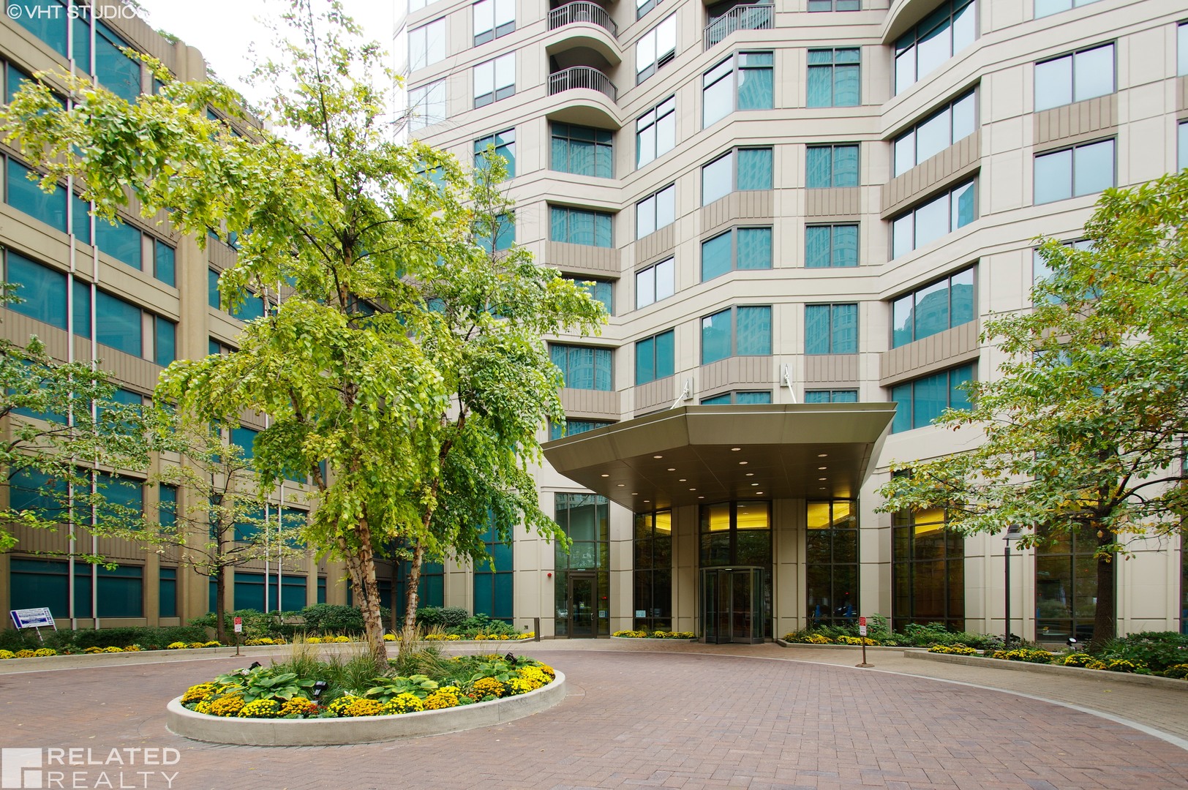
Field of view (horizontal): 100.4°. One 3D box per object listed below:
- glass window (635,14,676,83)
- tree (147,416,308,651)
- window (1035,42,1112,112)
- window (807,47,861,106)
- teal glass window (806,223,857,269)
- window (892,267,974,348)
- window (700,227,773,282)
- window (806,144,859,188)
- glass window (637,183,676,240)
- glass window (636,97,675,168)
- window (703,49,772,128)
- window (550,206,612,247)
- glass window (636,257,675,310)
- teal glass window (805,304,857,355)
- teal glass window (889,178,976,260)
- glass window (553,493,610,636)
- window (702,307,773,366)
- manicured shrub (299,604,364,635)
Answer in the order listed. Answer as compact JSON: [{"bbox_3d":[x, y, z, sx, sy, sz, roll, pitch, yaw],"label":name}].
[{"bbox_3d":[2.487,-13.749,19.755,1.788,1.795,0.150,0,0,36],"label":"glass window"},{"bbox_3d":[-9.488,3.532,12.725,4.174,5.752,3.970,1,-3,-27],"label":"tree"},{"bbox_3d":[15.102,-10.000,15.545,2.062,1.652,0.200,-1,-4,17],"label":"window"},{"bbox_3d":[8.623,-11.405,17.821,1.859,2.128,0.150,0,0,2],"label":"window"},{"bbox_3d":[8.215,-5.151,17.001,1.893,1.558,0.200,0,-2,2],"label":"teal glass window"},{"bbox_3d":[10.893,-2.728,15.983,0.220,1.832,2.291,2,-3,-42],"label":"window"},{"bbox_3d":[5.157,-5.159,18.031,2.495,1.620,0.499,0,0,19],"label":"window"},{"bbox_3d":[8.598,-8.238,17.822,1.876,1.552,0.150,0,0,2],"label":"window"},{"bbox_3d":[2.462,-7.281,19.773,1.770,1.462,0.150,0,0,36],"label":"glass window"},{"bbox_3d":[2.479,-10.440,19.761,1.768,2.017,0.150,0,0,36],"label":"glass window"},{"bbox_3d":[5.498,-11.779,18.935,2.597,2.264,0.559,-1,-4,19],"label":"window"},{"bbox_3d":[-0.517,-7.039,20.785,2.634,1.460,0.150,0,0,-9],"label":"window"},{"bbox_3d":[2.482,-4.567,20.212,1.814,1.605,0.200,-3,-5,36],"label":"glass window"},{"bbox_3d":[8.185,-2.270,17.001,1.893,1.782,0.200,0,-2,2],"label":"teal glass window"},{"bbox_3d":[11.909,-6.227,17.416,0.200,1.475,2.439,4,-5,-42],"label":"teal glass window"},{"bbox_3d":[-0.464,6.975,20.196,2.280,5.928,0.250,1,-4,-9],"label":"glass window"},{"bbox_3d":[4.958,-2.107,17.286,2.464,1.883,0.509,-1,-2,19],"label":"window"},{"bbox_3d":[-8.042,6.841,15.066,1.985,1.018,1.425,2,-3,-45],"label":"manicured shrub"}]

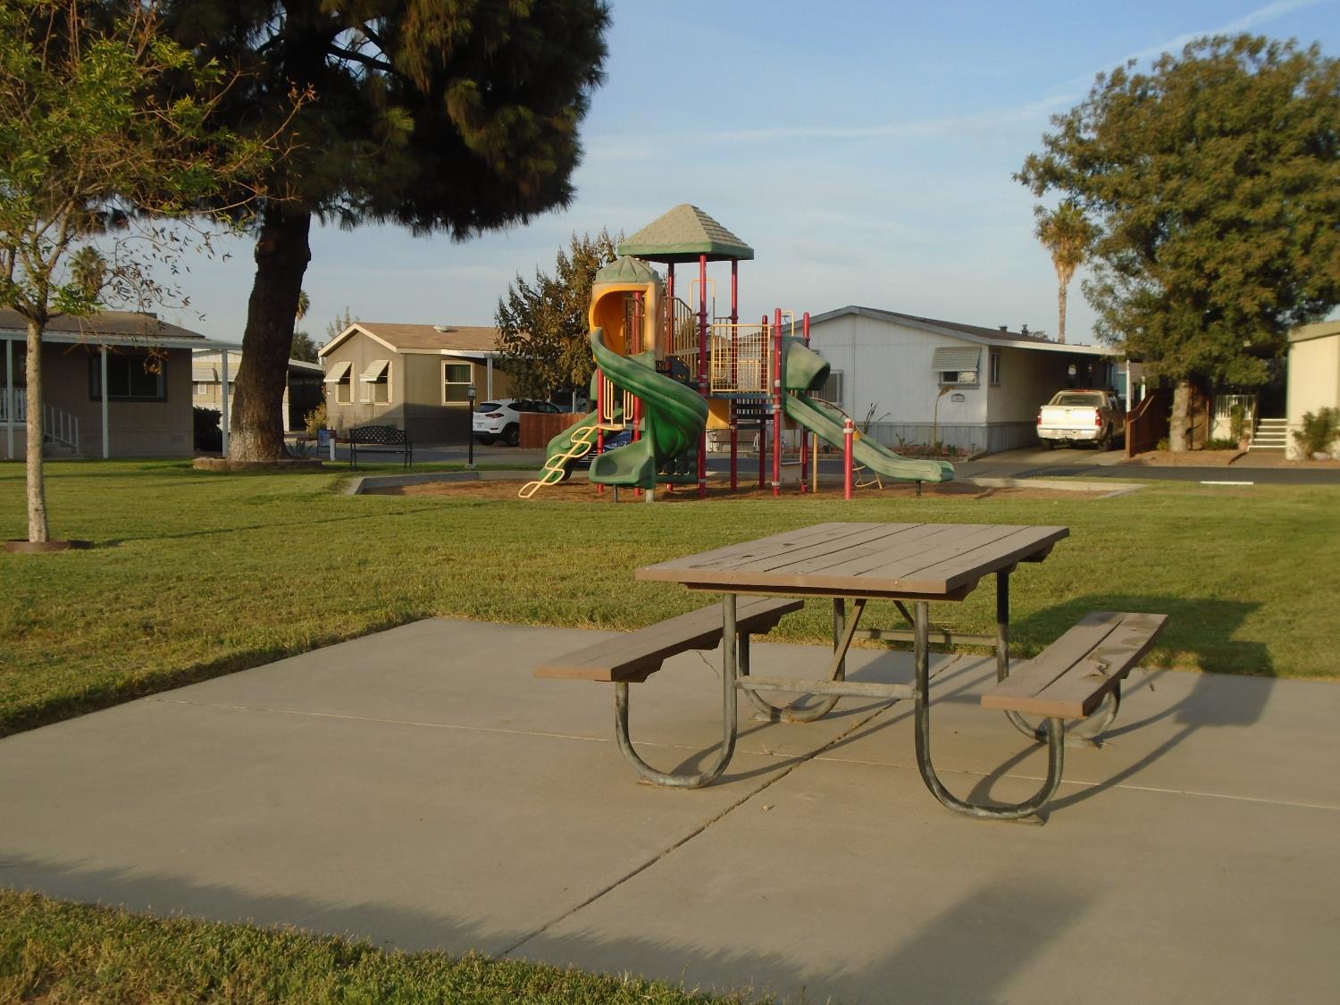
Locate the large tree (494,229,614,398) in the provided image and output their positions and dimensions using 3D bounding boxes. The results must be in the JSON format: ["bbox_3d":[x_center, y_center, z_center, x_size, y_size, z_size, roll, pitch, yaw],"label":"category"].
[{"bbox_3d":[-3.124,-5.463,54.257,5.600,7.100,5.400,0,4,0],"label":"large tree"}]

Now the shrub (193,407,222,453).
[{"bbox_3d":[-12.594,-1.955,44.000,1.050,1.250,1.050,0,4,0],"label":"shrub"}]

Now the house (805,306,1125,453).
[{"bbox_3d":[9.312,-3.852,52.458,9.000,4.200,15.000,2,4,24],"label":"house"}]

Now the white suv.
[{"bbox_3d":[-4.891,-2.950,57.733,4.480,1.650,1.850,-4,5,-45],"label":"white suv"}]

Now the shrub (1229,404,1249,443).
[{"bbox_3d":[17.222,-2.397,49.300,0.620,1.250,0.620,0,4,0],"label":"shrub"}]

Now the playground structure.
[{"bbox_3d":[0.971,-2.117,23.004,6.000,4.200,3.800,2,4,26],"label":"playground structure"}]

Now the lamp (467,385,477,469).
[{"bbox_3d":[-4.210,-1.633,34.500,0.220,1.780,0.220,0,4,0],"label":"lamp"}]

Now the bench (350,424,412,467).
[{"bbox_3d":[-6.064,-1.149,34.000,1.300,0.900,0.620,-1,4,-15],"label":"bench"}]

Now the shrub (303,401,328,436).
[{"bbox_3d":[-13.296,-3.123,61.000,1.000,1.350,1.000,0,4,0],"label":"shrub"}]

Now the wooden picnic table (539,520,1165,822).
[{"bbox_3d":[0.732,0.544,5.760,1.756,0.782,1.836,1,5,24],"label":"wooden picnic table"}]

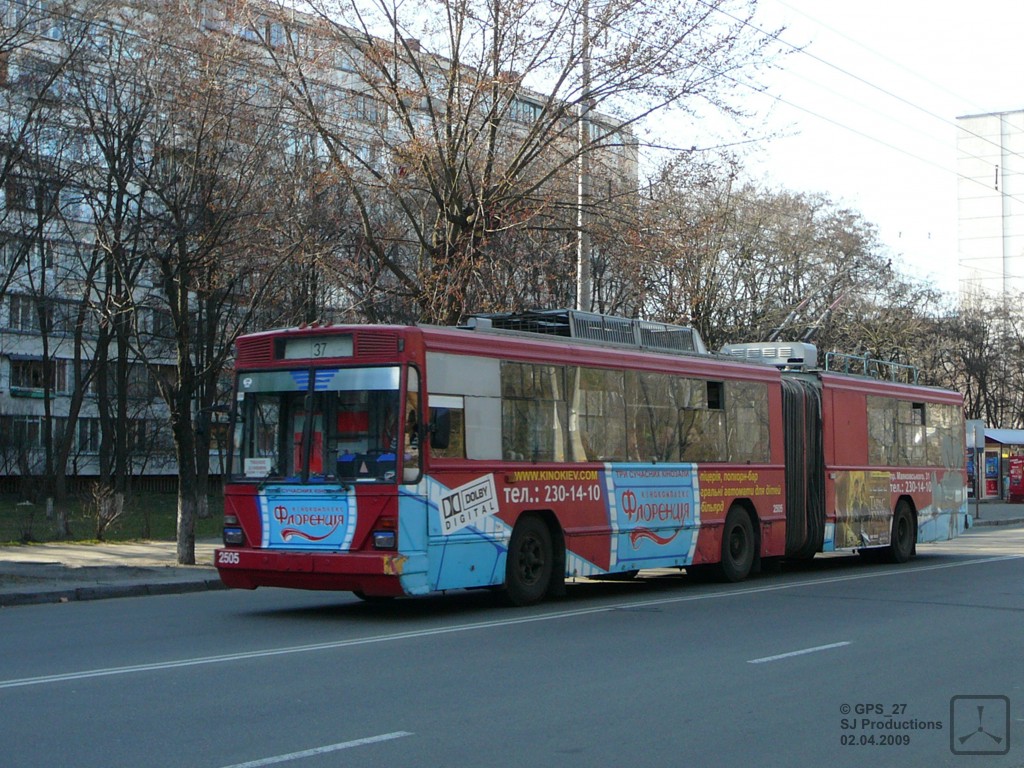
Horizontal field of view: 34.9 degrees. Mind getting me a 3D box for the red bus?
[{"bbox_3d":[2.698,1.122,24.343,2.520,3.420,17.361,-2,-4,34],"label":"red bus"}]

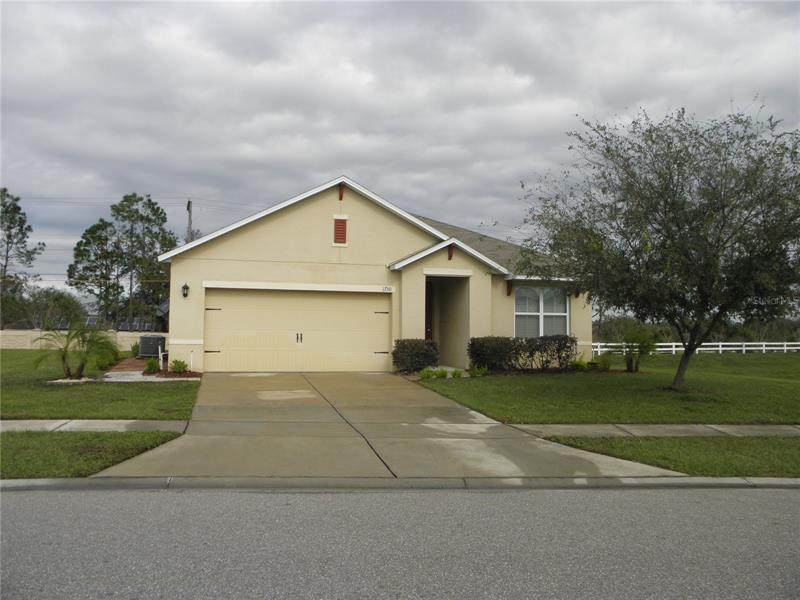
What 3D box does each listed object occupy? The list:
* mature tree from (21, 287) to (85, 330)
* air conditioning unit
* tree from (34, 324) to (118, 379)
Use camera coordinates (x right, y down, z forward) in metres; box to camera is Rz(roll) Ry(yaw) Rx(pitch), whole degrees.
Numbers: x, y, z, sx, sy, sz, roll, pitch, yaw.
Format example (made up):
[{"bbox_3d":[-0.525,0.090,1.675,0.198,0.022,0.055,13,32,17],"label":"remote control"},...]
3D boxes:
[{"bbox_3d":[-38.442,1.892,72.000,7.200,6.900,7.000,1,-3,-14],"label":"mature tree"},{"bbox_3d":[-8.696,1.649,22.705,0.820,0.800,0.820,1,-3,-14],"label":"air conditioning unit"},{"bbox_3d":[-7.168,1.152,14.339,1.861,1.219,1.675,1,-3,-14],"label":"tree"}]

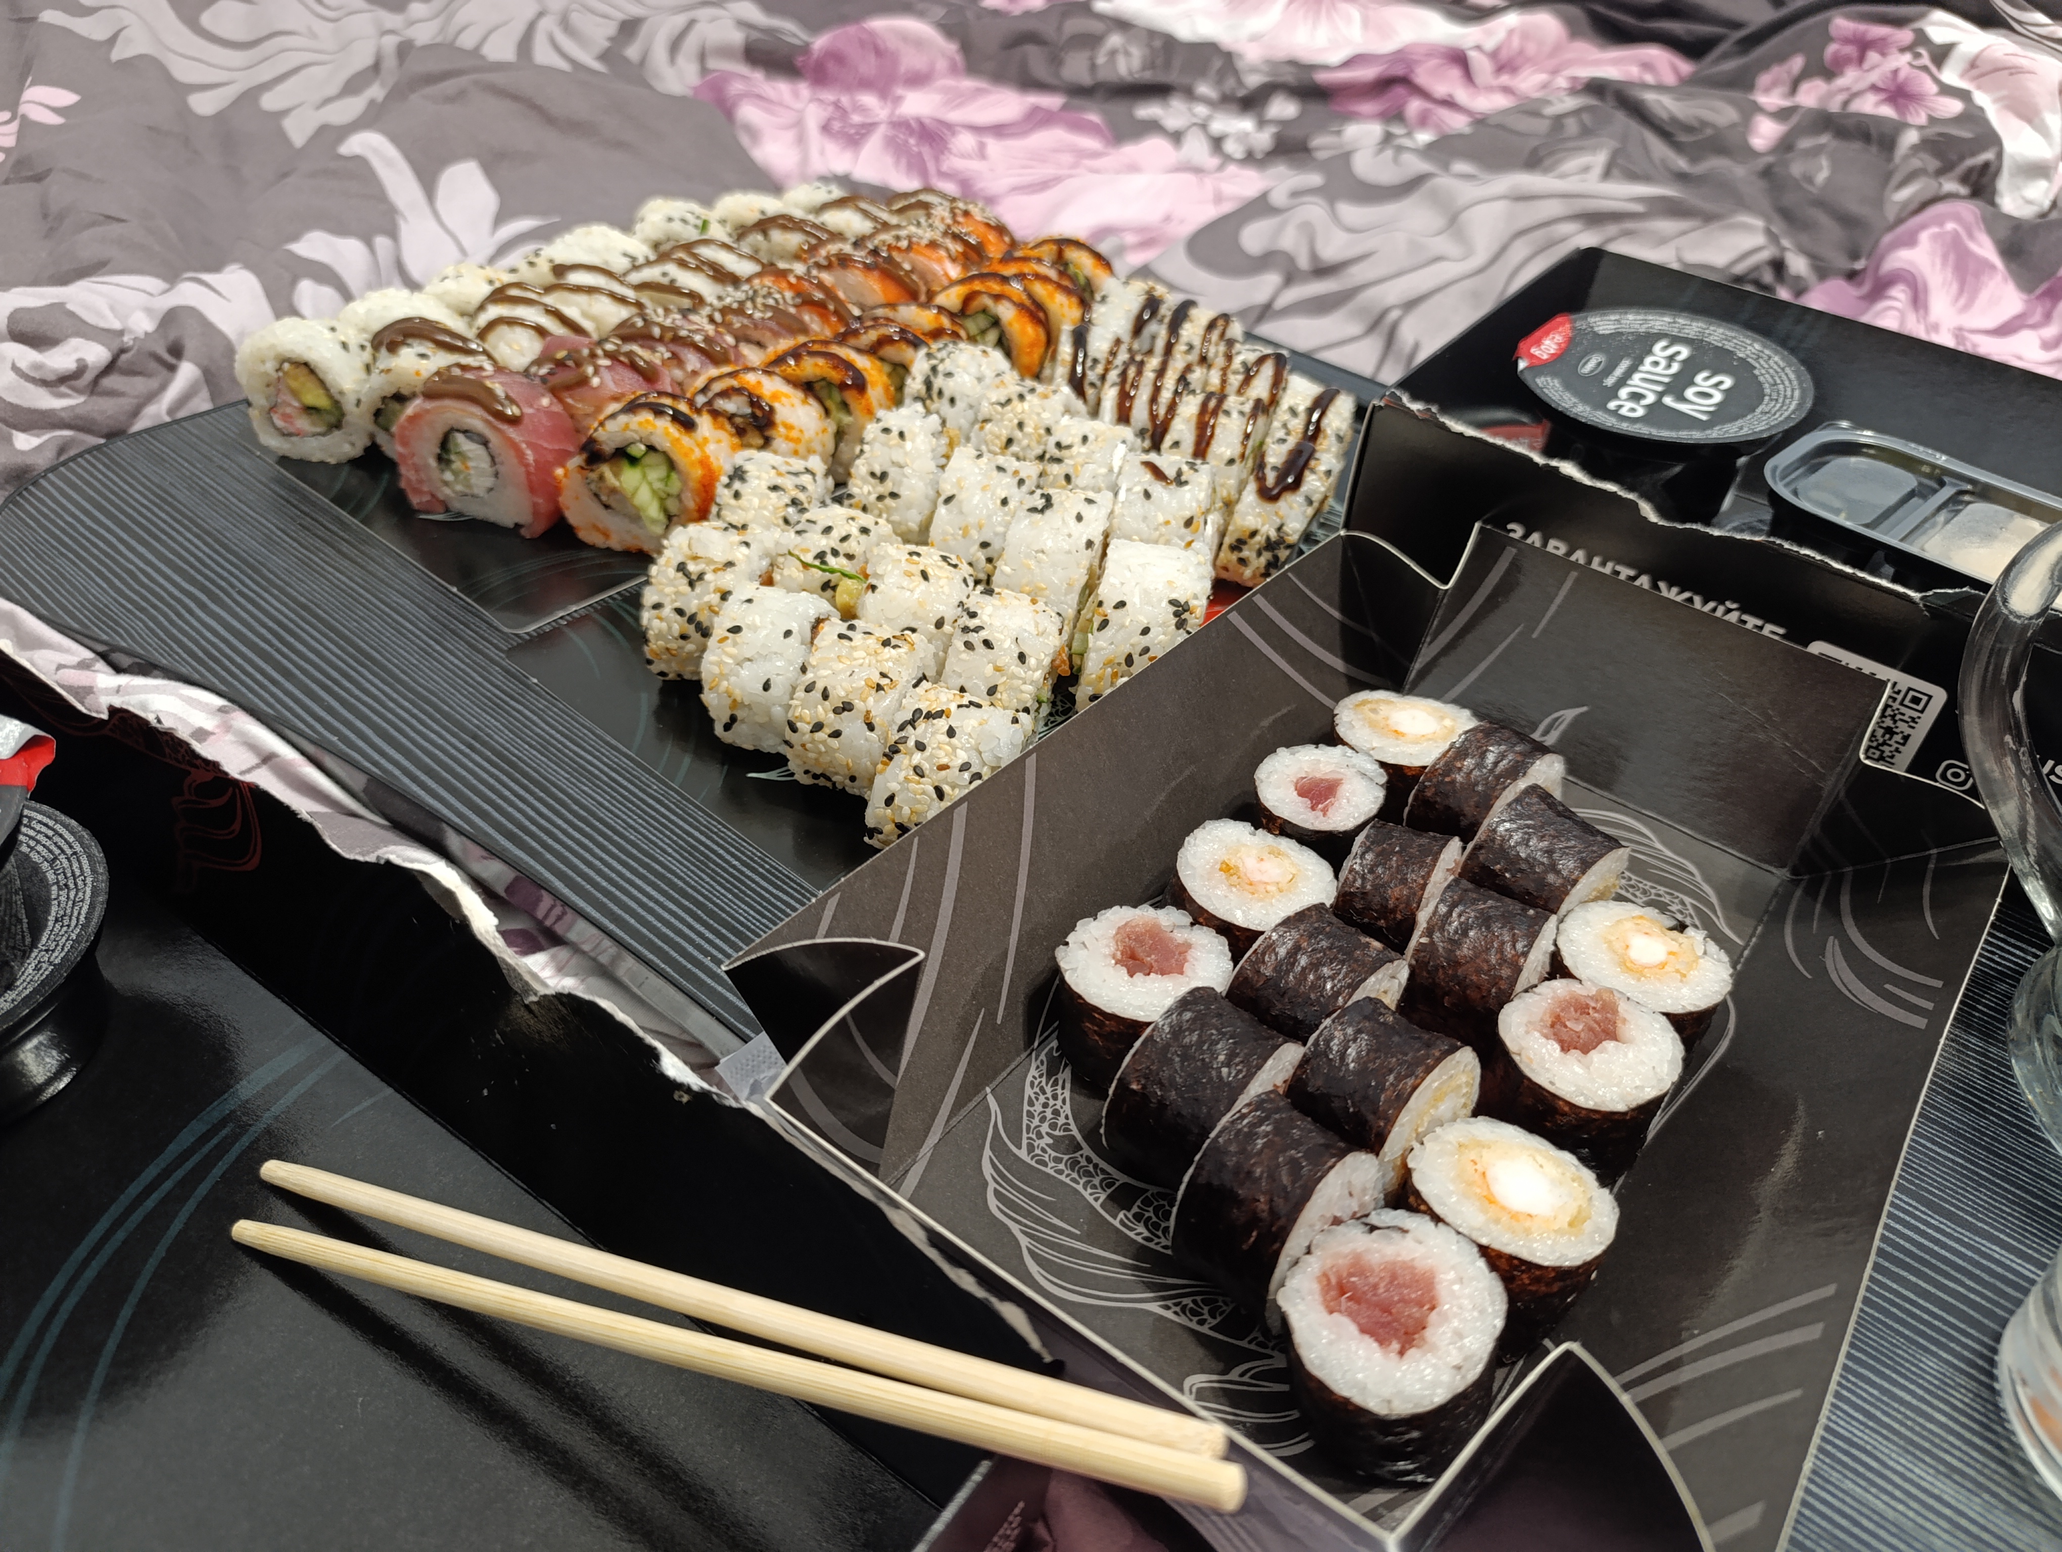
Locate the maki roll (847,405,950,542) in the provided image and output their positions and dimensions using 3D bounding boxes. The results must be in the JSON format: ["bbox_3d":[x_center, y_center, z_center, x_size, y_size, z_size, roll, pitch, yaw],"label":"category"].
[{"bbox_3d":[-0.041,-0.095,0.428,0.024,0.036,0.039,7,37,4],"label":"maki roll"}]

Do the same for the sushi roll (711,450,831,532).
[{"bbox_3d":[-0.076,-0.077,0.406,0.023,0.031,0.036,10,37,8],"label":"sushi roll"}]

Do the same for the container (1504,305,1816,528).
[{"bbox_3d":[0.191,-0.112,0.424,0.084,0.030,0.084,13,44,13],"label":"container"}]

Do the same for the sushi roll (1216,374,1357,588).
[{"bbox_3d":[0.079,-0.090,0.420,0.027,0.048,0.054,16,39,16],"label":"sushi roll"}]

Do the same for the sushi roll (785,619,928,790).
[{"bbox_3d":[-0.040,-0.017,0.323,0.025,0.034,0.035,13,39,11],"label":"sushi roll"}]

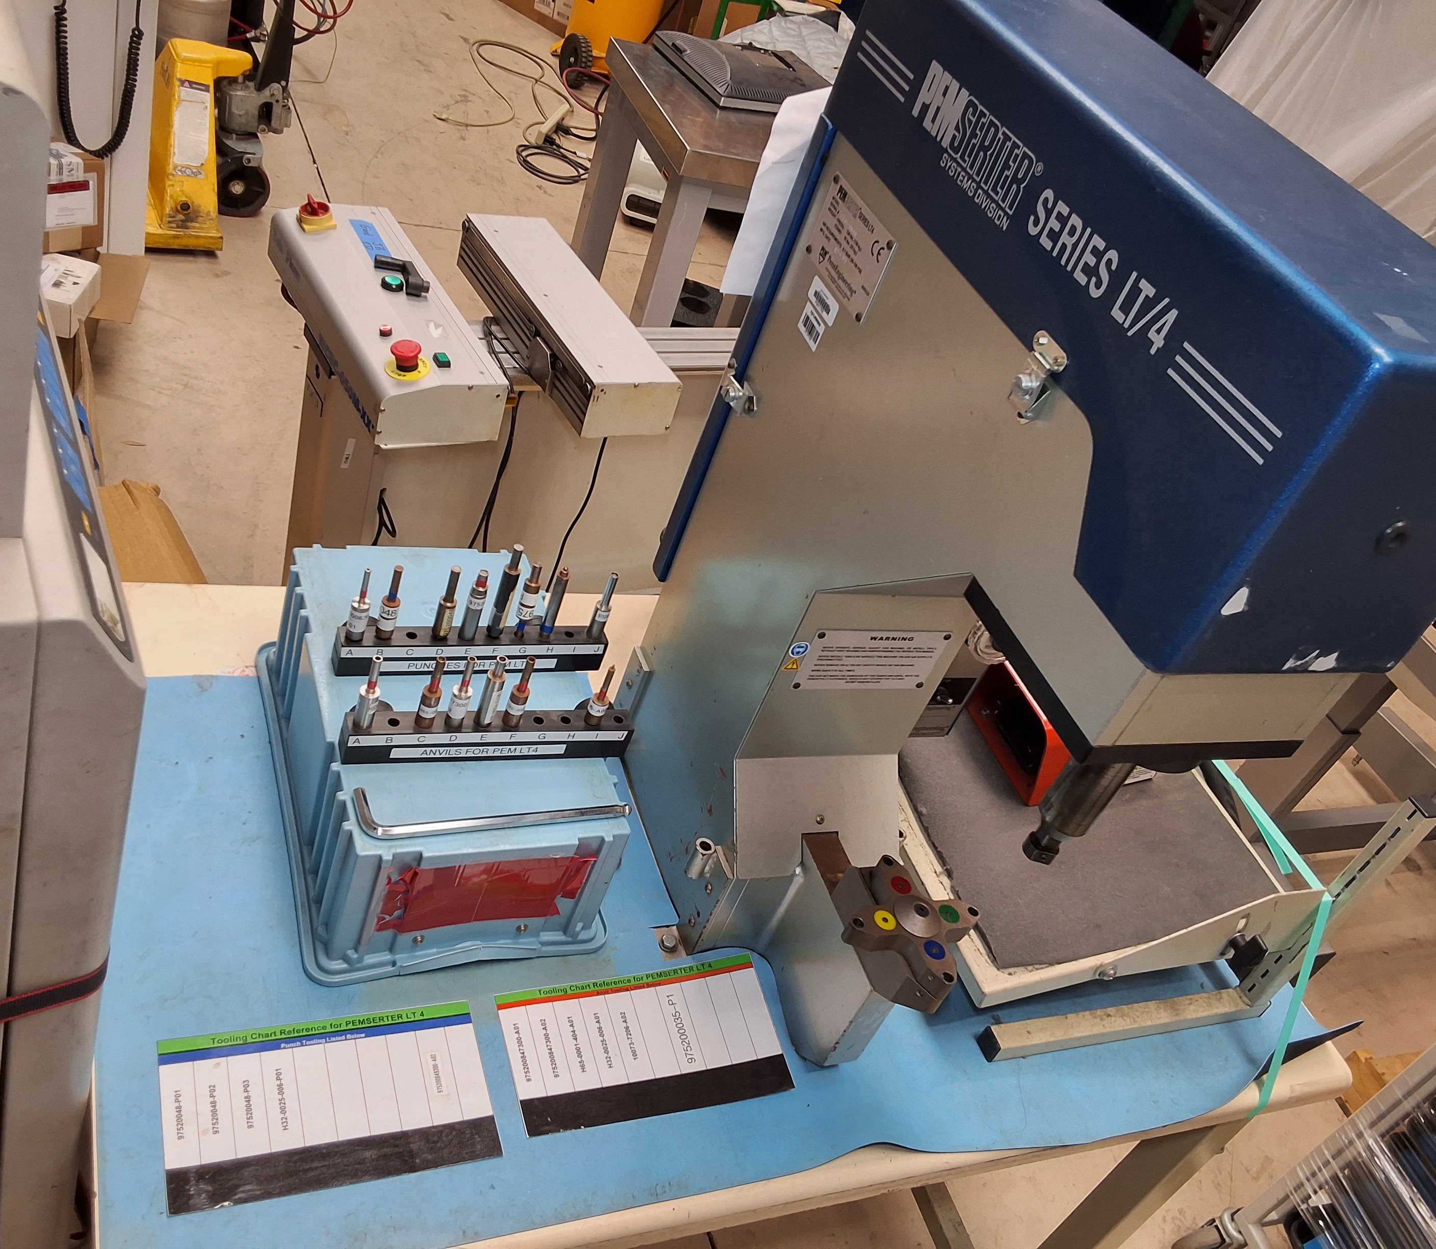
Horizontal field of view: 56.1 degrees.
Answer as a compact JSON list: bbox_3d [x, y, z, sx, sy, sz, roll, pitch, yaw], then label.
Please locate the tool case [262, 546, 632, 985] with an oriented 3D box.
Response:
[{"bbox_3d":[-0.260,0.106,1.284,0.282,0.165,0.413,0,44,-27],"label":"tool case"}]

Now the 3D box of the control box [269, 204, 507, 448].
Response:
[{"bbox_3d":[-0.466,-0.425,1.871,0.177,0.095,0.446,-9,49,-34],"label":"control box"}]

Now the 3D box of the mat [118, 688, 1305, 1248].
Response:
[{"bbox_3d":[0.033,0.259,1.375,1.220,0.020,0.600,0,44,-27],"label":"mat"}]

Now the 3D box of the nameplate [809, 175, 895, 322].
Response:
[{"bbox_3d":[0.101,-0.292,1.046,0.003,0.070,0.115,0,44,-27],"label":"nameplate"}]

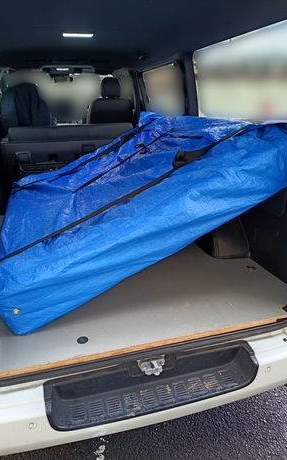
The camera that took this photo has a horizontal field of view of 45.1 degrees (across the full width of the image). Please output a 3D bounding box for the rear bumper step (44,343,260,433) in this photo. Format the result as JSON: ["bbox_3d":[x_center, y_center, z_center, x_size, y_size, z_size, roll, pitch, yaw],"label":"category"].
[{"bbox_3d":[0.060,0.538,1.221,0.780,0.110,0.150,-6,21,-14],"label":"rear bumper step"}]

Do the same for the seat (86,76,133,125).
[{"bbox_3d":[-0.431,-1.329,4.249,0.520,1.000,0.700,-6,21,-14],"label":"seat"}]

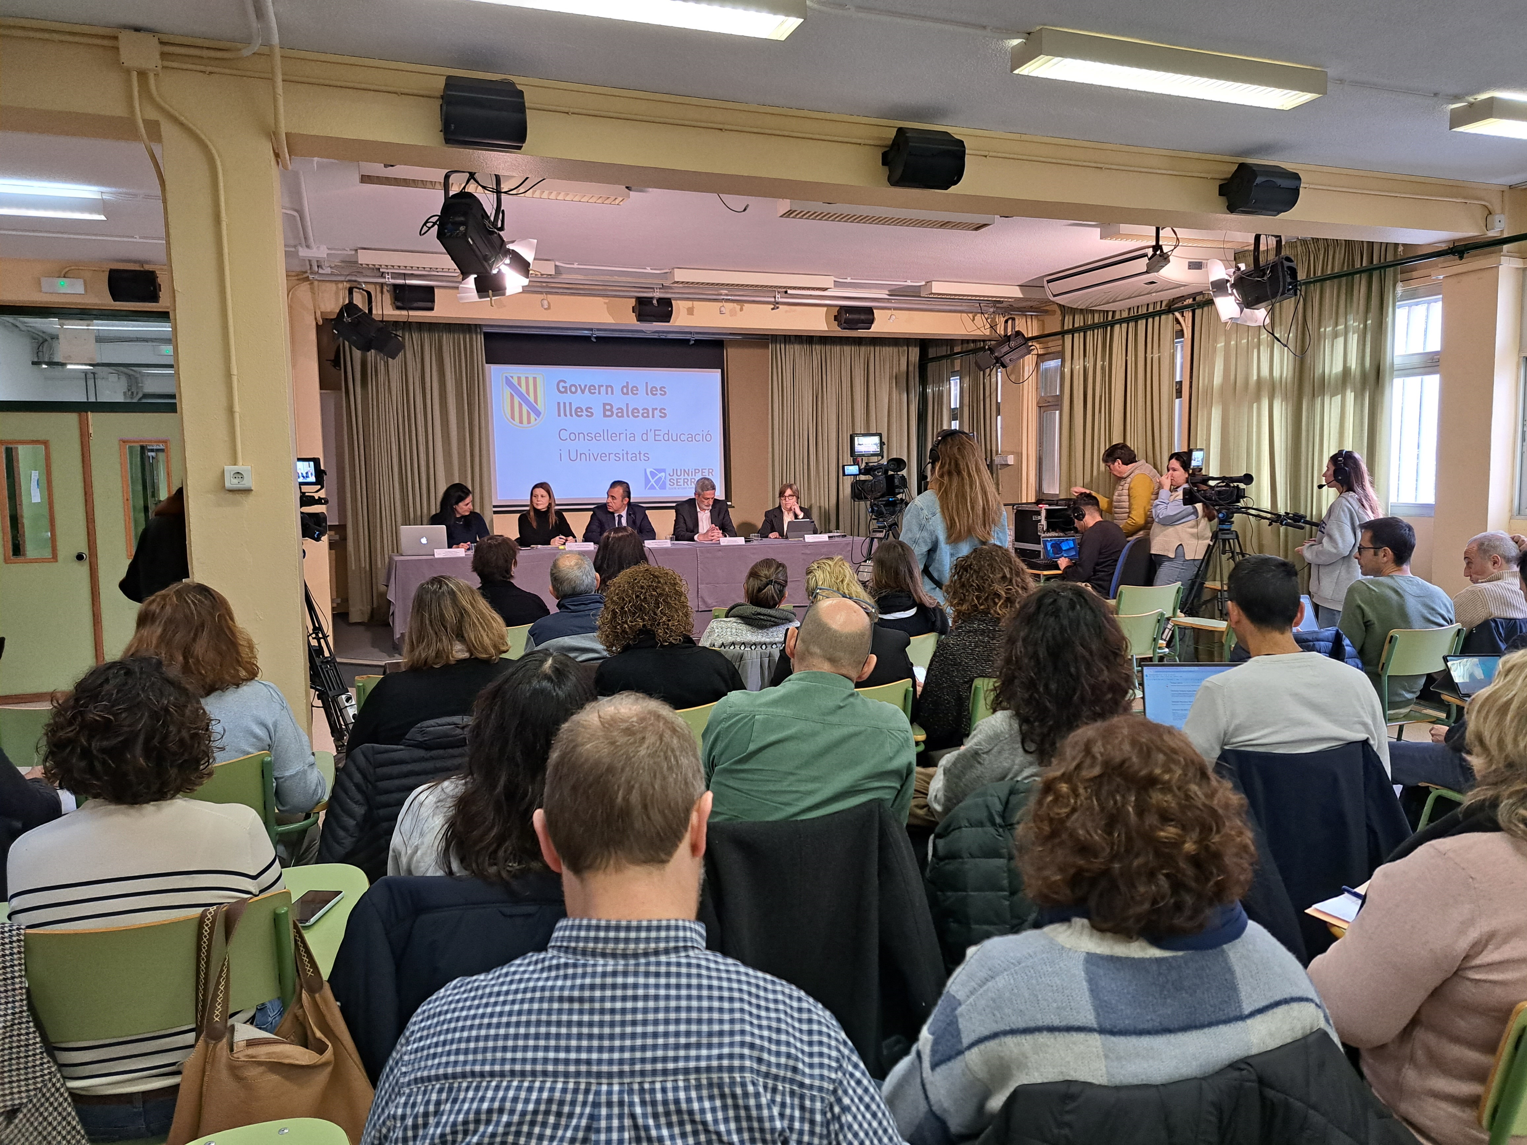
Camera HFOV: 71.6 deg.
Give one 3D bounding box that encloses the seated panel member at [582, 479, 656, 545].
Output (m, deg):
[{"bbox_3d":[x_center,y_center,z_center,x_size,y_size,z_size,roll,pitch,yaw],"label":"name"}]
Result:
[{"bbox_3d":[-1.243,-0.163,9.395,0.630,1.300,0.739,-3,6,-19],"label":"seated panel member"}]

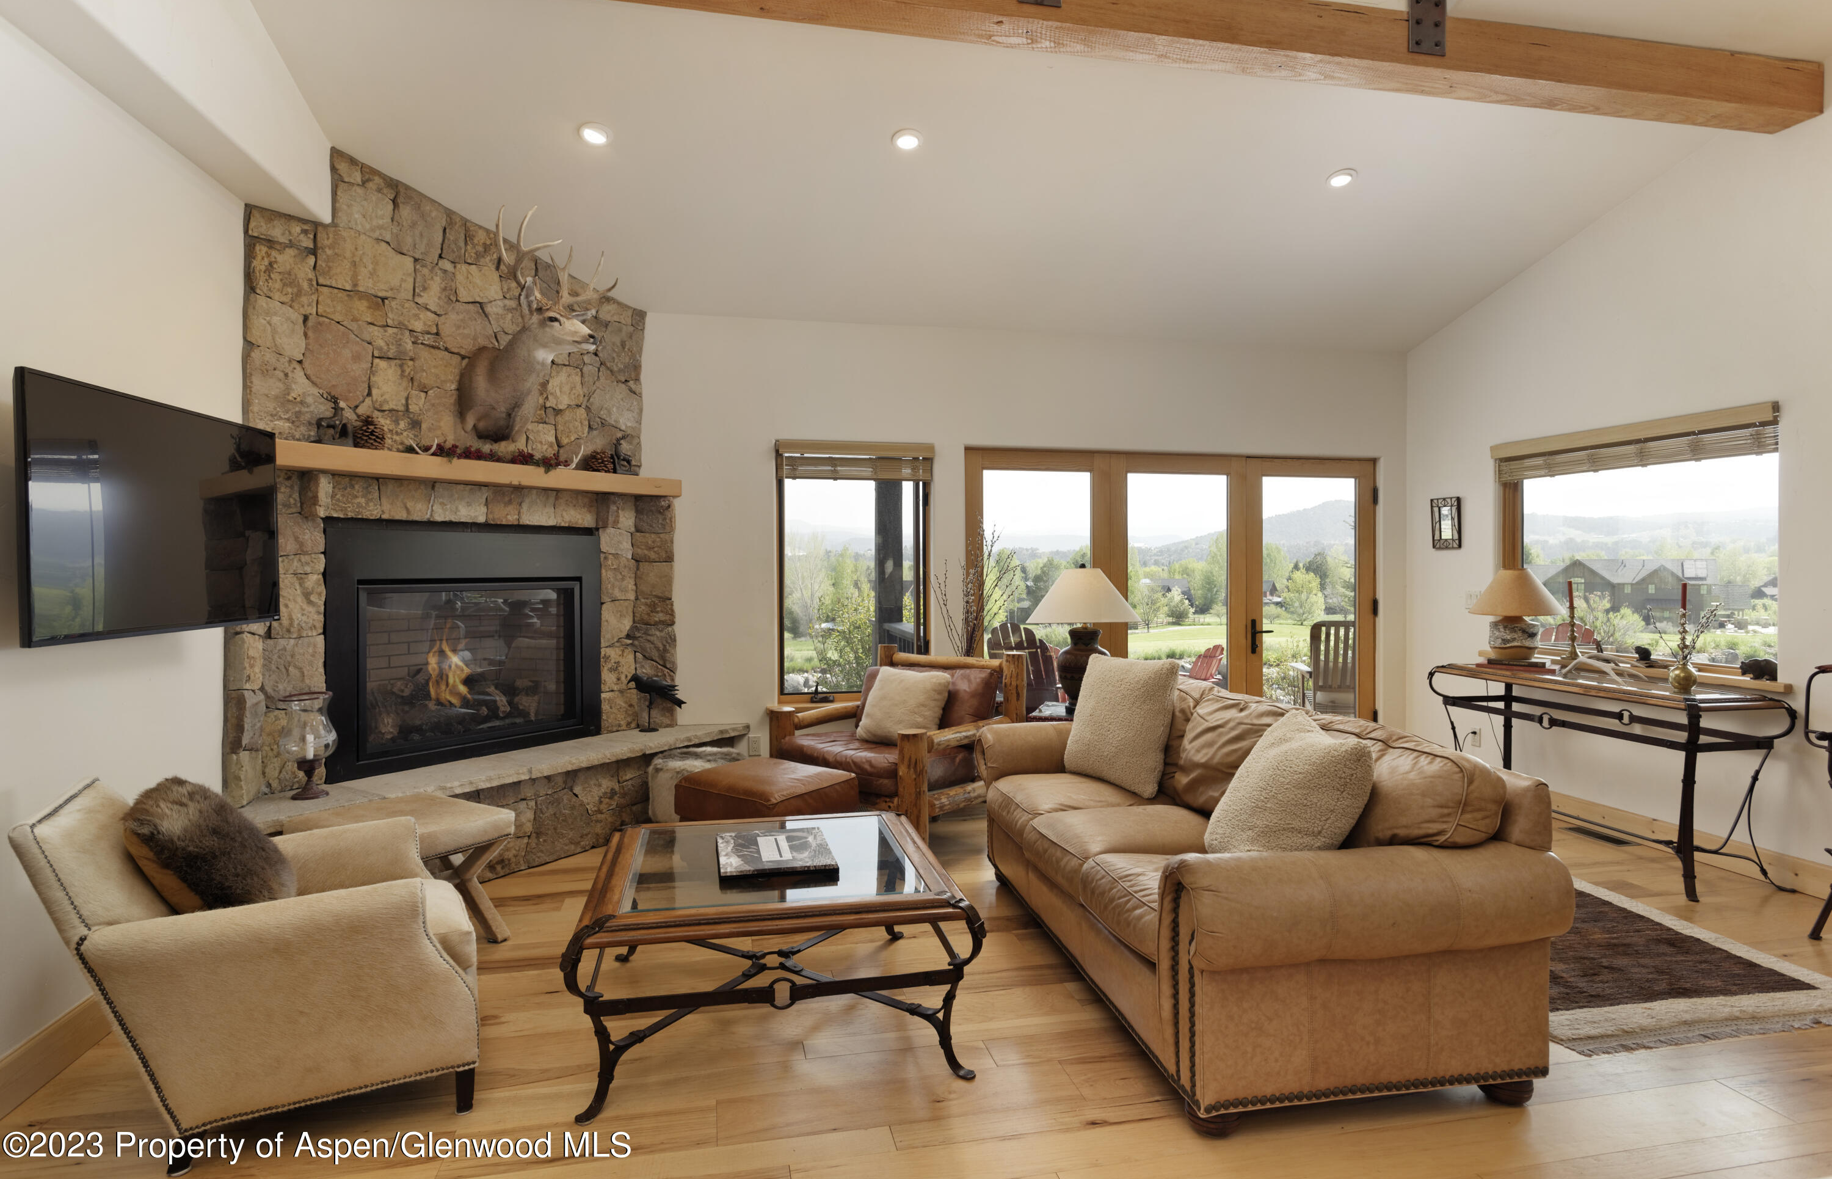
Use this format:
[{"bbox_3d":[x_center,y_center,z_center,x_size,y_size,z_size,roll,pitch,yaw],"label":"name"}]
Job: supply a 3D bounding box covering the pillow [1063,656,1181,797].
[{"bbox_3d":[0.822,0.531,3.892,0.170,0.490,0.500,21,-13,-24],"label":"pillow"}]

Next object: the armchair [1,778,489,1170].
[{"bbox_3d":[-1.680,0.908,2.542,0.930,0.840,0.740,-1,2,-27],"label":"armchair"}]

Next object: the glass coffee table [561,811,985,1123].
[{"bbox_3d":[-0.446,1.084,2.999,1.080,0.456,1.080,-1,1,-11],"label":"glass coffee table"}]

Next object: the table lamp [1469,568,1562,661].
[{"bbox_3d":[3.181,0.132,5.138,0.420,0.485,0.420,-1,1,-13],"label":"table lamp"}]

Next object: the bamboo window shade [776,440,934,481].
[{"bbox_3d":[-0.332,-0.719,5.448,0.893,0.213,0.080,-1,1,-13],"label":"bamboo window shade"}]

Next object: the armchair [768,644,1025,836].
[{"bbox_3d":[-0.122,0.797,4.883,1.050,0.940,0.860,1,2,40],"label":"armchair"}]

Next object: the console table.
[{"bbox_3d":[3.268,0.851,4.718,0.510,0.810,1.530,-1,1,-13],"label":"console table"}]

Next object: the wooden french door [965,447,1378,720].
[{"bbox_3d":[1.642,0.198,6.020,2.771,2.068,0.120,-1,1,-13],"label":"wooden french door"}]

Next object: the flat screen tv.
[{"bbox_3d":[-2.136,-0.199,2.768,0.050,0.645,1.120,0,1,-8],"label":"flat screen tv"}]

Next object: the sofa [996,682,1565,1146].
[{"bbox_3d":[0.964,0.847,3.382,1.030,0.900,2.210,0,1,-11],"label":"sofa"}]

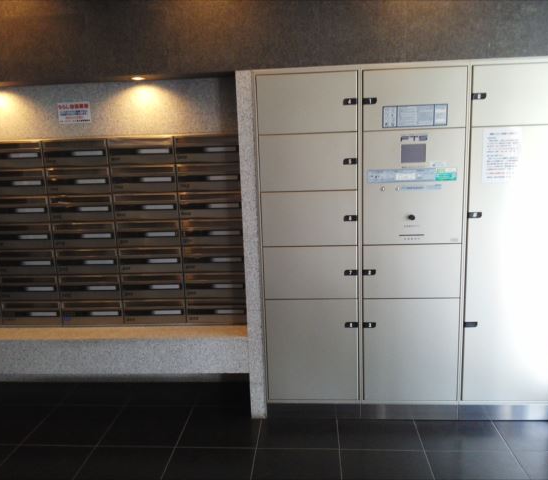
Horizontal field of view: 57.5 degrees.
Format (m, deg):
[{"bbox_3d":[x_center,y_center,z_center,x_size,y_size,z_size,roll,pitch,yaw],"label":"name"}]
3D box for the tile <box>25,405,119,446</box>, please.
[{"bbox_3d":[-1.062,1.001,2.694,0.399,0.010,0.401,-1,10,4],"label":"tile"}]

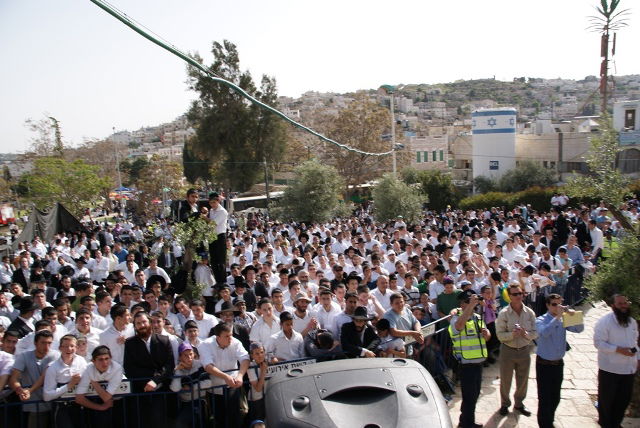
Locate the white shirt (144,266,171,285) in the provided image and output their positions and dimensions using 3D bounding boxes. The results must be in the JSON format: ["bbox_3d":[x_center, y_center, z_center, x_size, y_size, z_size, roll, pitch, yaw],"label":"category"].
[{"bbox_3d":[-3.586,1.445,10.600,0.560,0.620,0.320,-2,2,-17],"label":"white shirt"}]

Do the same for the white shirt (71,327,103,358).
[{"bbox_3d":[-2.613,1.575,5.423,0.450,0.600,0.280,-4,5,-24],"label":"white shirt"}]

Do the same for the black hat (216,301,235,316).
[{"bbox_3d":[-1.155,1.172,6.000,0.320,0.150,0.360,-1,2,0],"label":"black hat"}]

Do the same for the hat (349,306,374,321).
[{"bbox_3d":[0.540,1.263,6.100,0.300,0.140,0.330,-4,8,-6],"label":"hat"}]

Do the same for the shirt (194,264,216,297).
[{"bbox_3d":[-2.278,1.329,9.600,0.450,0.650,0.300,-5,5,-37],"label":"shirt"}]

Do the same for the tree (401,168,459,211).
[{"bbox_3d":[6.015,-0.749,26.000,3.000,3.430,2.800,-2,4,0],"label":"tree"}]

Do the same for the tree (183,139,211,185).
[{"bbox_3d":[-15.175,-6.307,60.000,3.800,6.600,3.800,-5,8,-14],"label":"tree"}]

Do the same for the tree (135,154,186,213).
[{"bbox_3d":[-20.585,-3.807,62.000,6.200,7.800,6.000,-5,8,-18],"label":"tree"}]

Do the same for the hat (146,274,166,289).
[{"bbox_3d":[-2.786,1.161,8.200,0.330,0.140,0.360,1,-40,-3],"label":"hat"}]

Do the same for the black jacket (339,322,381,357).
[{"bbox_3d":[0.517,1.666,6.108,0.530,0.600,0.360,-4,8,-11],"label":"black jacket"}]

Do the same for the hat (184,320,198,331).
[{"bbox_3d":[-1.549,1.346,5.800,0.170,0.100,0.180,-4,8,-9],"label":"hat"}]

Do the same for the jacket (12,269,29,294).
[{"bbox_3d":[-6.510,1.535,10.508,0.460,0.700,0.300,-9,10,-37],"label":"jacket"}]

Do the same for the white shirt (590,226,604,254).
[{"bbox_3d":[6.989,0.655,12.100,0.320,0.660,0.450,-4,5,-25],"label":"white shirt"}]

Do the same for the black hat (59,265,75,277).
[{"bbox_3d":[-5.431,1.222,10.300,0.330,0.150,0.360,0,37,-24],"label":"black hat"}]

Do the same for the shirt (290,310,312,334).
[{"bbox_3d":[-0.213,1.592,6.400,0.480,0.660,0.300,-2,2,-14],"label":"shirt"}]

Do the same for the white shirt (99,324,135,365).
[{"bbox_3d":[-2.403,1.620,5.700,0.480,0.680,0.320,-3,3,-37],"label":"white shirt"}]

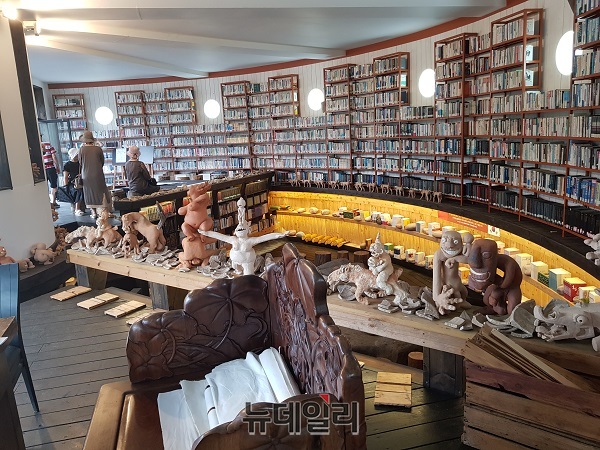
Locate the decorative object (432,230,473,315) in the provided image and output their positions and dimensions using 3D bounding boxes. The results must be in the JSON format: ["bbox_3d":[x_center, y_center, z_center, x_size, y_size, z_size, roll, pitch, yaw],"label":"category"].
[{"bbox_3d":[0.977,0.309,2.921,0.250,0.500,0.250,1,11,20],"label":"decorative object"}]

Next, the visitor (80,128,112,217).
[{"bbox_3d":[-3.814,-0.949,8.320,0.500,1.620,0.350,-6,11,-14],"label":"visitor"}]

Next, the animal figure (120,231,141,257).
[{"bbox_3d":[-1.649,0.176,4.360,0.130,0.225,0.210,6,15,38],"label":"animal figure"}]

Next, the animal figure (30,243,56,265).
[{"bbox_3d":[-2.914,0.308,5.120,0.260,0.215,0.240,-13,15,-39],"label":"animal figure"}]

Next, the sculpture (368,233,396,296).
[{"bbox_3d":[0.528,0.232,2.900,0.180,0.390,0.165,-10,13,-29],"label":"sculpture"}]

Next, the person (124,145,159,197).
[{"bbox_3d":[-2.884,-0.779,8.200,0.500,1.220,0.600,1,12,18],"label":"person"}]

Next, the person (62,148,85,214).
[{"bbox_3d":[-4.424,-0.847,8.729,0.440,1.320,0.400,-1,11,11],"label":"person"}]

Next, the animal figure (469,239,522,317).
[{"bbox_3d":[1.161,0.281,2.670,0.330,0.410,0.260,-14,16,-42],"label":"animal figure"}]

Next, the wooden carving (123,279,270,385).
[{"bbox_3d":[-0.498,0.513,2.227,0.680,0.440,0.080,-6,11,-12],"label":"wooden carving"}]

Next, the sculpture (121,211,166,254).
[{"bbox_3d":[-1.535,0.076,4.420,0.420,0.390,0.210,-1,12,9],"label":"sculpture"}]

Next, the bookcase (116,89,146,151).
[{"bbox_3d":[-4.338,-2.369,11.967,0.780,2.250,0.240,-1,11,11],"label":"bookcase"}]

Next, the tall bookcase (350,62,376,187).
[{"bbox_3d":[1.332,-1.958,8.954,0.240,2.400,0.700,-11,13,-36],"label":"tall bookcase"}]

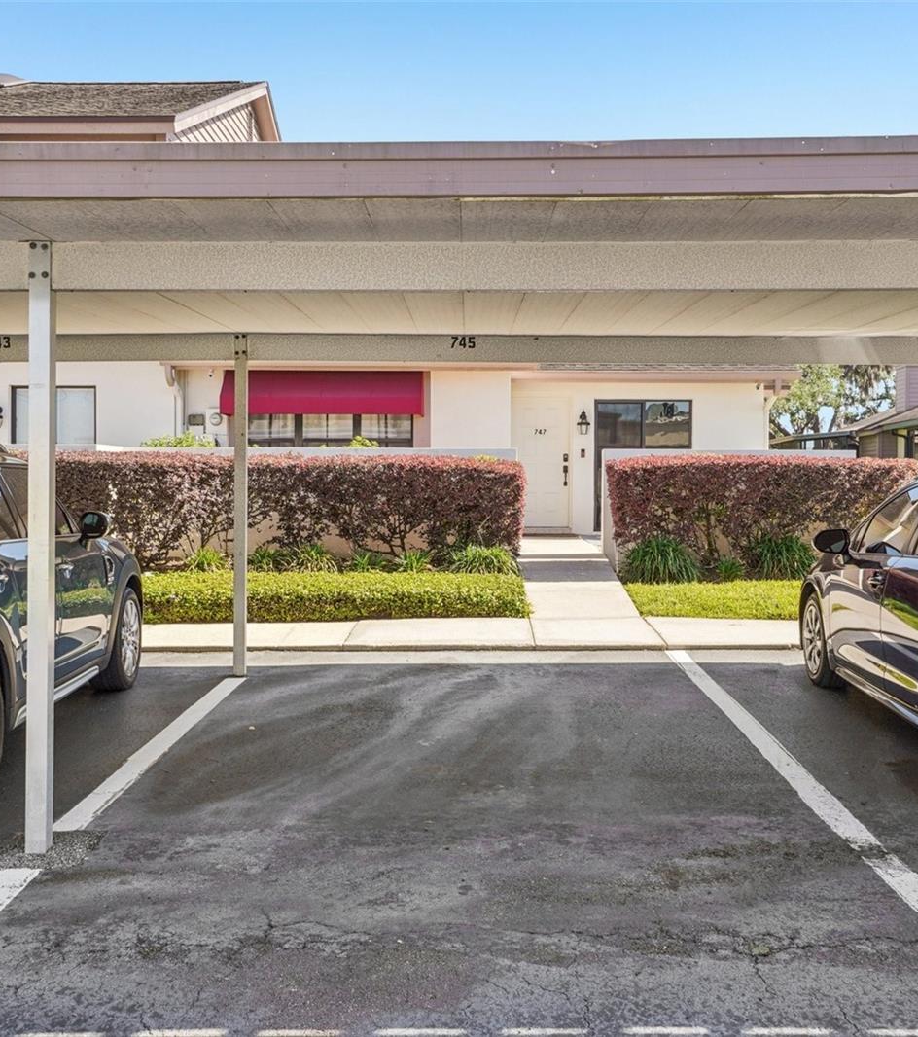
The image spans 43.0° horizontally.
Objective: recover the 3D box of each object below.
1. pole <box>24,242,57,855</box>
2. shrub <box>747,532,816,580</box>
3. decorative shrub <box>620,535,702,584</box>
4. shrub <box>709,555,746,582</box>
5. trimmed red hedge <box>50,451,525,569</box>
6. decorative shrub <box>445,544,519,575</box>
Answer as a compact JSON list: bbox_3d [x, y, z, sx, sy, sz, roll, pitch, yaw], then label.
[{"bbox_3d":[-1.608,0.117,4.480,0.085,2.320,0.080,0,2,1],"label":"pole"},{"bbox_3d":[3.194,0.383,11.500,0.680,0.470,0.620,0,2,1],"label":"shrub"},{"bbox_3d":[1.978,0.410,11.400,0.800,0.480,0.700,0,2,1],"label":"decorative shrub"},{"bbox_3d":[2.614,0.491,11.350,0.370,0.270,0.350,0,2,1],"label":"shrub"},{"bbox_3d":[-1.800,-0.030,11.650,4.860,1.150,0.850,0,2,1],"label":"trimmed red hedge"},{"bbox_3d":[0.227,0.429,11.450,0.720,0.360,0.650,0,2,1],"label":"decorative shrub"}]

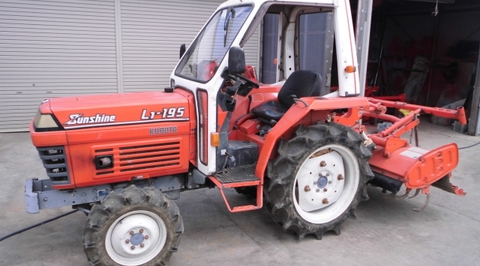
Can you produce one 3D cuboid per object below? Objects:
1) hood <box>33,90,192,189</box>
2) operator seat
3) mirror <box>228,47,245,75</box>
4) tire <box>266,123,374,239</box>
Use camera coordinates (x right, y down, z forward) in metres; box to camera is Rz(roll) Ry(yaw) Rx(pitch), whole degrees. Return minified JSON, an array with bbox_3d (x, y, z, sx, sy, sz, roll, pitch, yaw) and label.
[{"bbox_3d":[-0.861,0.000,2.510,1.019,0.568,0.421,-4,16,-26],"label":"hood"},{"bbox_3d":[0.358,-0.309,3.055,0.539,0.431,0.436,-4,16,-26],"label":"operator seat"},{"bbox_3d":[-0.019,-0.453,2.254,0.049,0.181,0.122,-11,19,-43],"label":"mirror"},{"bbox_3d":[0.647,0.380,2.869,0.936,0.936,0.211,-4,16,-26],"label":"tire"}]

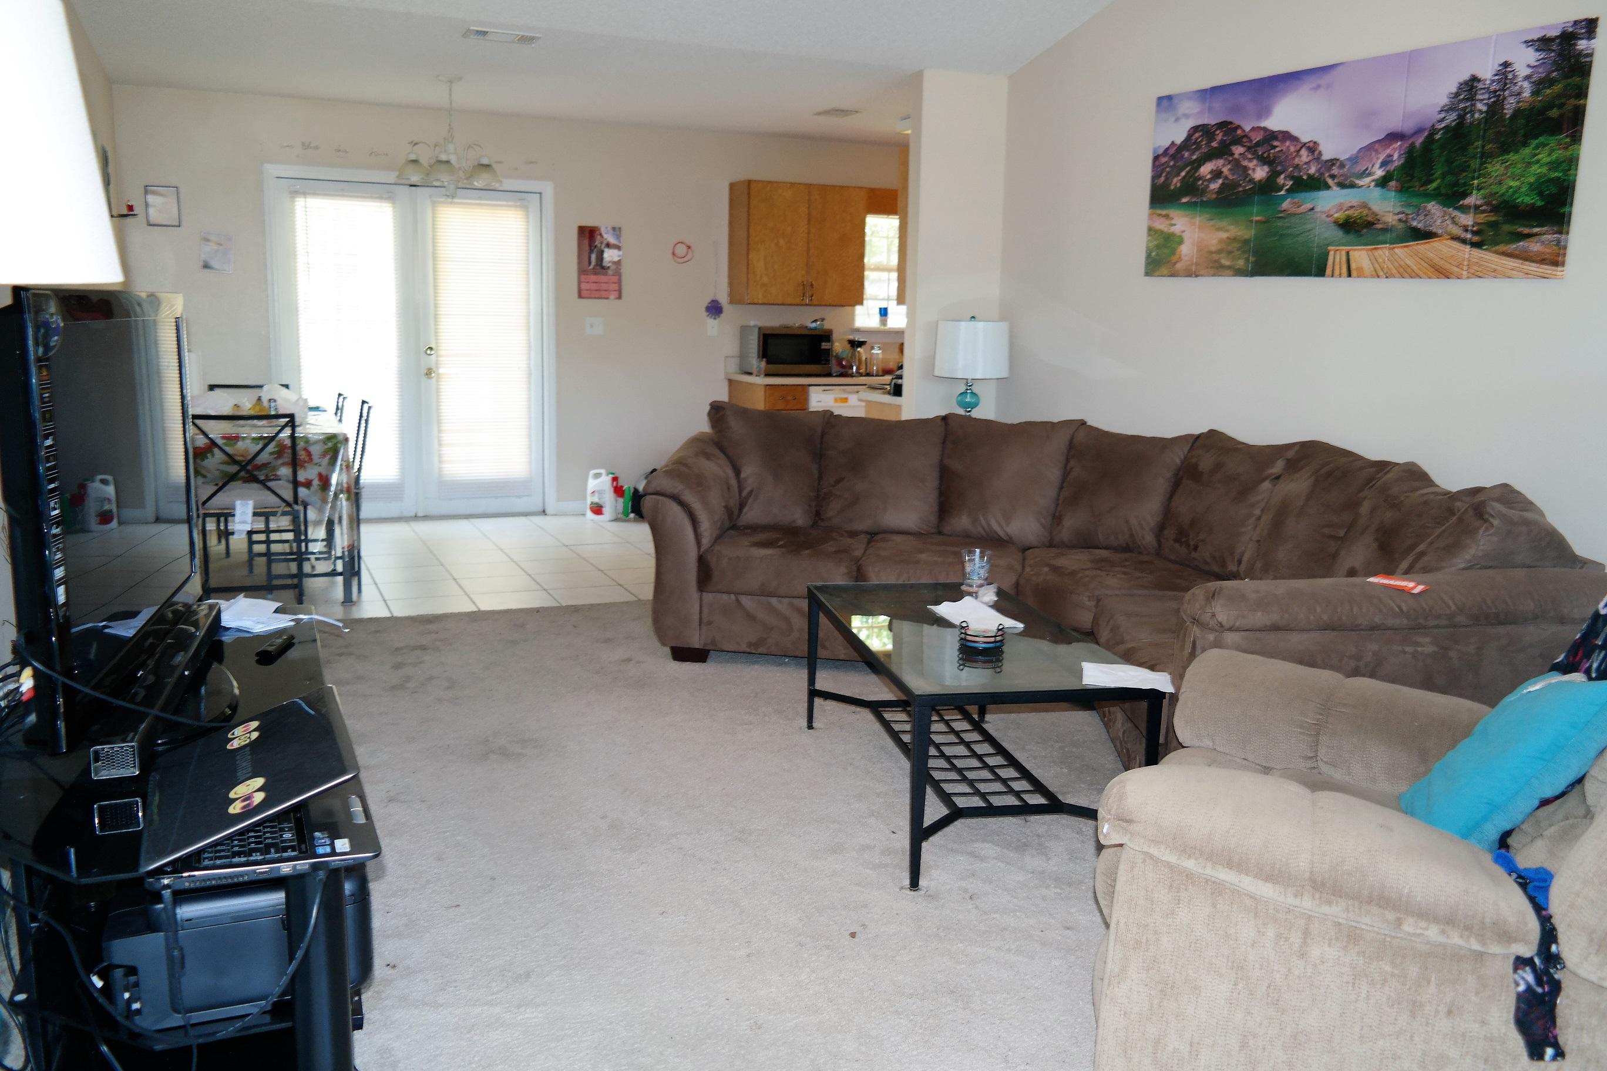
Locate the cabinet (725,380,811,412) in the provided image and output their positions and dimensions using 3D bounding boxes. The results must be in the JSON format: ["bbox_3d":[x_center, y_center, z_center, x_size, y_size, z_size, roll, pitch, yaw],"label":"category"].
[{"bbox_3d":[-0.250,-0.584,8.063,0.310,0.870,0.620,-3,10,-24],"label":"cabinet"}]

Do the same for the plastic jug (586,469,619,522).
[{"bbox_3d":[-1.283,-0.261,7.684,0.165,0.320,0.110,5,10,24],"label":"plastic jug"}]

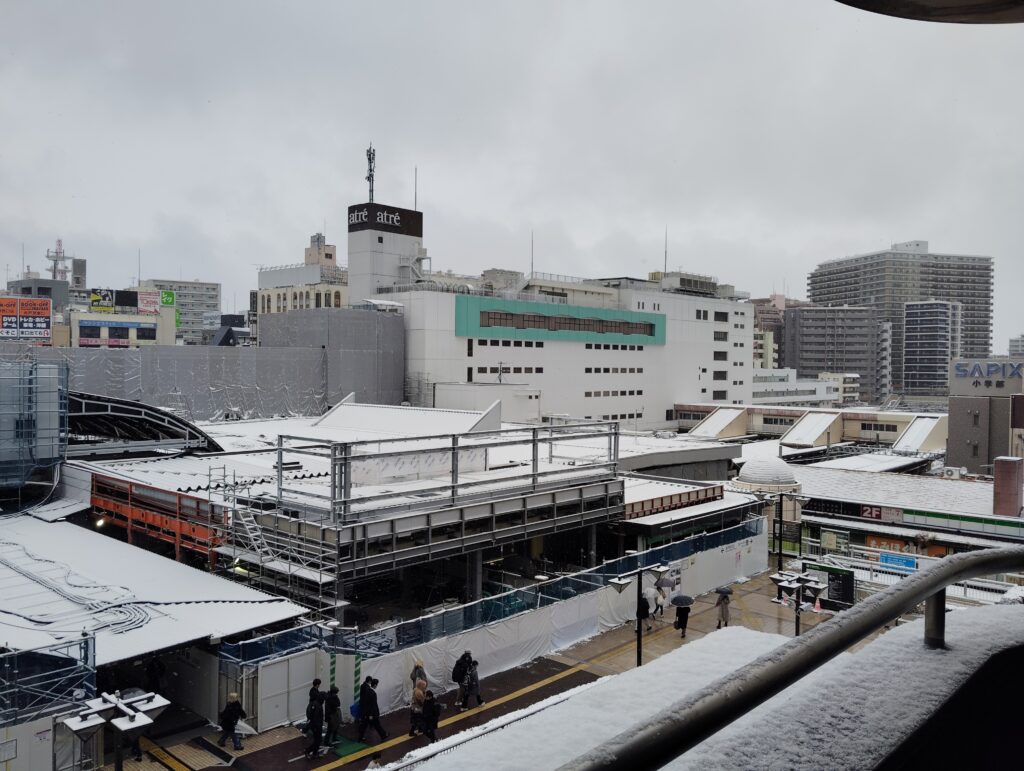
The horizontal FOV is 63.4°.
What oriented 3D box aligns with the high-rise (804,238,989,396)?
[{"bbox_3d":[174.531,-25.001,379.105,55.000,71.500,53.800,0,1,-16],"label":"high-rise"}]

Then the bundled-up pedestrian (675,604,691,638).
[{"bbox_3d":[6.561,8.770,31.669,0.500,1.600,0.450,2,2,37],"label":"bundled-up pedestrian"}]

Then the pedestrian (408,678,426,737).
[{"bbox_3d":[-2.636,8.912,22.950,0.420,1.580,0.500,-1,2,-45],"label":"pedestrian"}]

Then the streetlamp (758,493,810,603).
[{"bbox_3d":[13.093,7.838,40.339,2.450,5.290,2.450,2,2,41],"label":"streetlamp"}]

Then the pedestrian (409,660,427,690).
[{"bbox_3d":[-3.004,9.726,26.713,0.500,1.750,0.450,2,2,41],"label":"pedestrian"}]

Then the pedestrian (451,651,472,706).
[{"bbox_3d":[-1.666,9.698,27.500,0.550,1.800,0.450,2,2,41],"label":"pedestrian"}]

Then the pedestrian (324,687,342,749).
[{"bbox_3d":[-4.786,8.883,22.384,0.440,1.620,0.500,-1,2,-40],"label":"pedestrian"}]

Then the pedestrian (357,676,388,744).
[{"bbox_3d":[-3.825,8.818,22.614,0.650,1.740,0.550,0,2,-37],"label":"pedestrian"}]

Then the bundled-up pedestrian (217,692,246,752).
[{"bbox_3d":[-8.234,9.792,24.271,0.550,1.610,0.500,0,1,-15],"label":"bundled-up pedestrian"}]

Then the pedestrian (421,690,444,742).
[{"bbox_3d":[-2.400,9.885,24.798,0.500,1.530,0.450,2,2,41],"label":"pedestrian"}]

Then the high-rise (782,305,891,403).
[{"bbox_3d":[118.126,-9.763,305.717,34.500,37.500,15.000,1,1,10],"label":"high-rise"}]

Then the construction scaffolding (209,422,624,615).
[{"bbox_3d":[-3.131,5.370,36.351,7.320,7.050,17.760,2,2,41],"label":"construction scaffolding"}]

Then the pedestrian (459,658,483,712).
[{"bbox_3d":[-1.227,9.820,27.311,0.500,1.580,0.550,2,2,41],"label":"pedestrian"}]

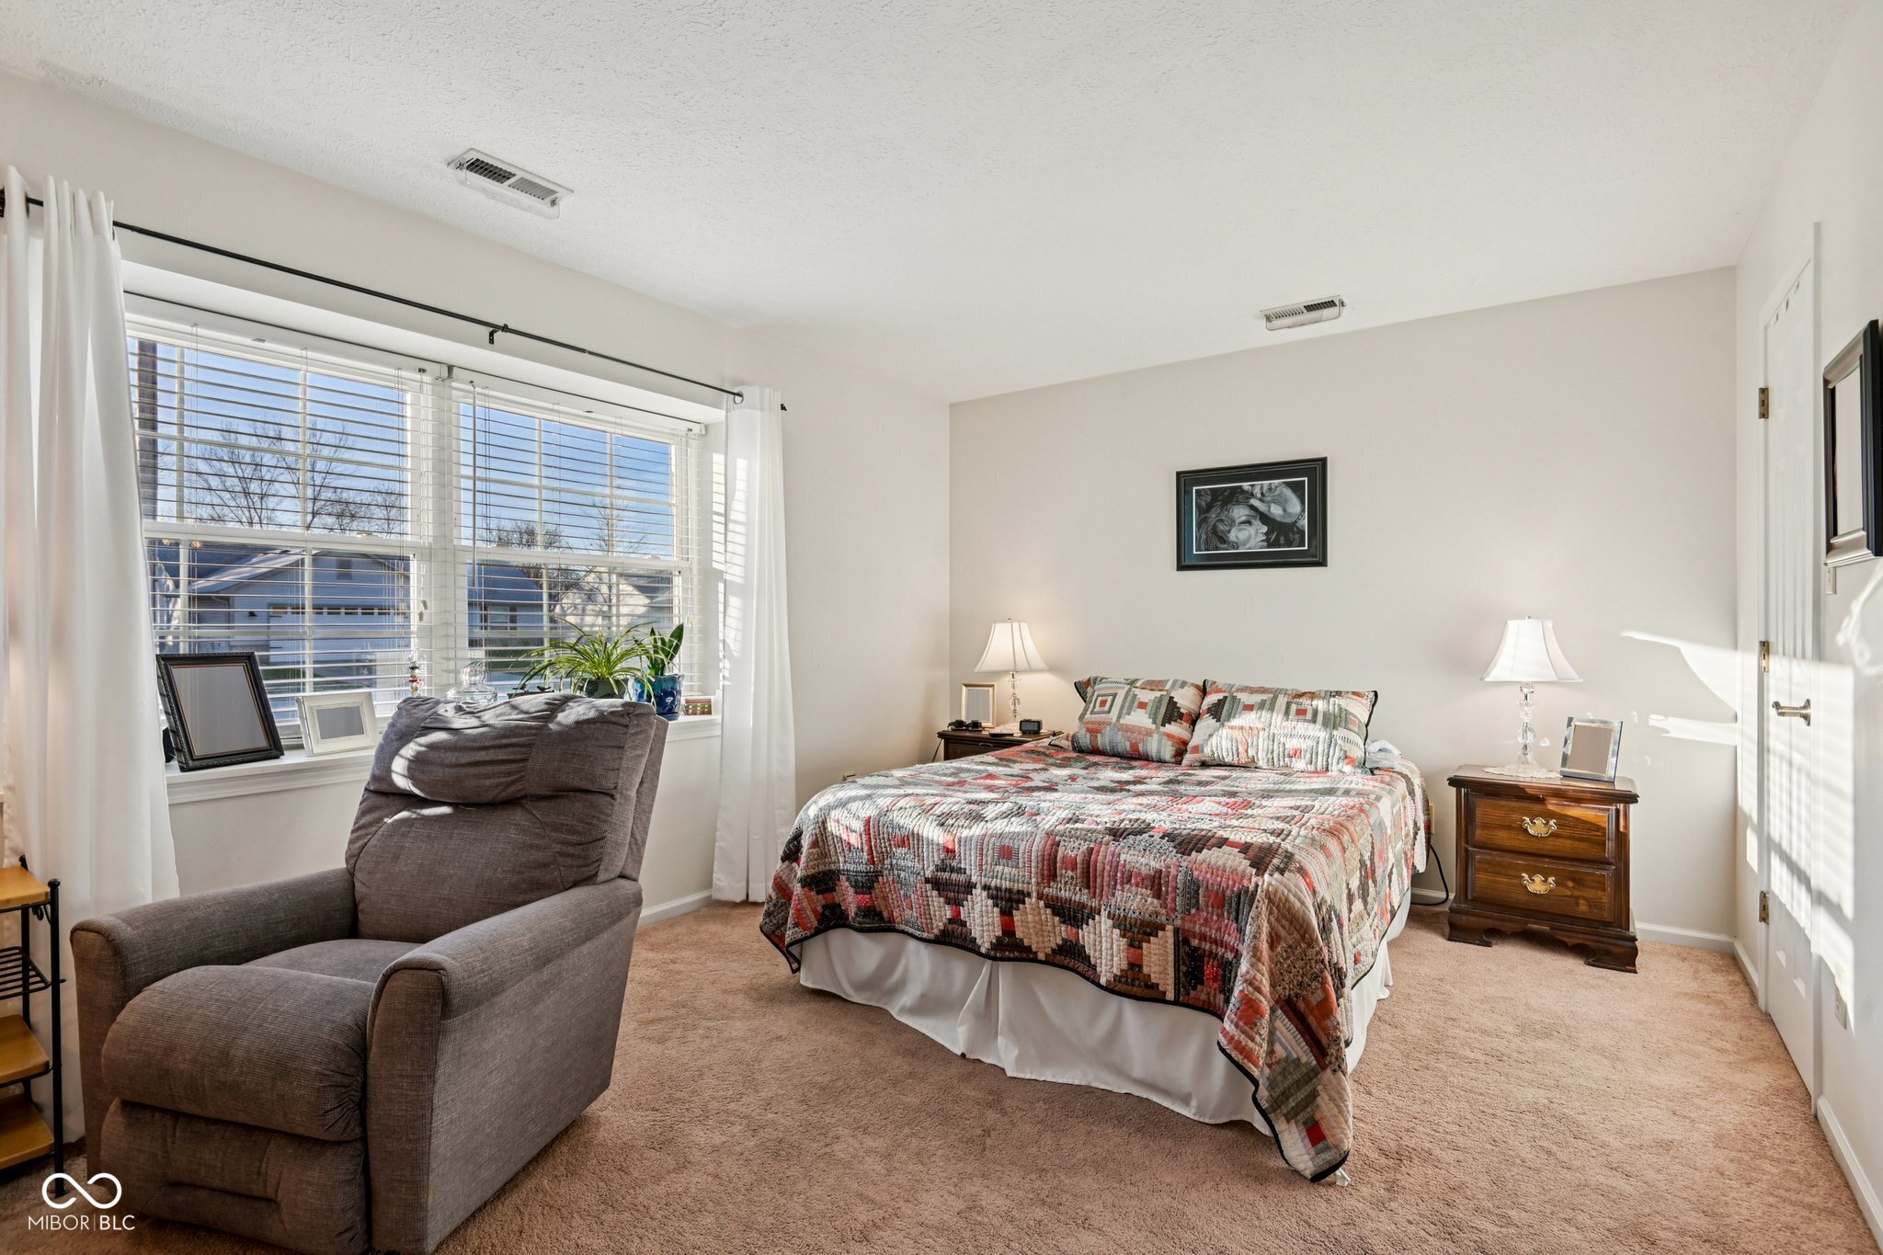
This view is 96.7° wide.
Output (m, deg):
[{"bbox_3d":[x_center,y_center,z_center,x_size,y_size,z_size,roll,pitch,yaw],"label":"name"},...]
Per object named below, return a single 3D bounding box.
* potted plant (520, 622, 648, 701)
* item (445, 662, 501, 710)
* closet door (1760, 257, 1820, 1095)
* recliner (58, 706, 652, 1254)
[{"bbox_3d":[-1.319,0.169,3.188,0.380,0.410,0.460,0,0,37],"label":"potted plant"},{"bbox_3d":[-1.593,0.248,2.840,0.165,0.250,0.165,0,0,-38],"label":"item"},{"bbox_3d":[2.345,0.118,2.297,0.040,2.050,0.590,0,0,37],"label":"closet door"},{"bbox_3d":[-1.262,0.678,2.005,0.910,0.990,0.900,0,0,14],"label":"recliner"}]

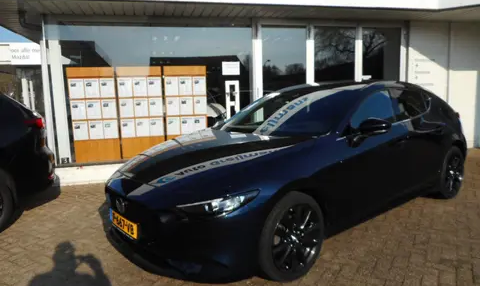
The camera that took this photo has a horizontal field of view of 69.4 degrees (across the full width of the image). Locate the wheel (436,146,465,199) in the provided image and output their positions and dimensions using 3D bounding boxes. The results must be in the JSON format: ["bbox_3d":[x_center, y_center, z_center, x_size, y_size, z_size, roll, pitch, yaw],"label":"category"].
[{"bbox_3d":[2.479,0.359,4.192,0.650,0.650,0.220,-8,10,-38],"label":"wheel"}]

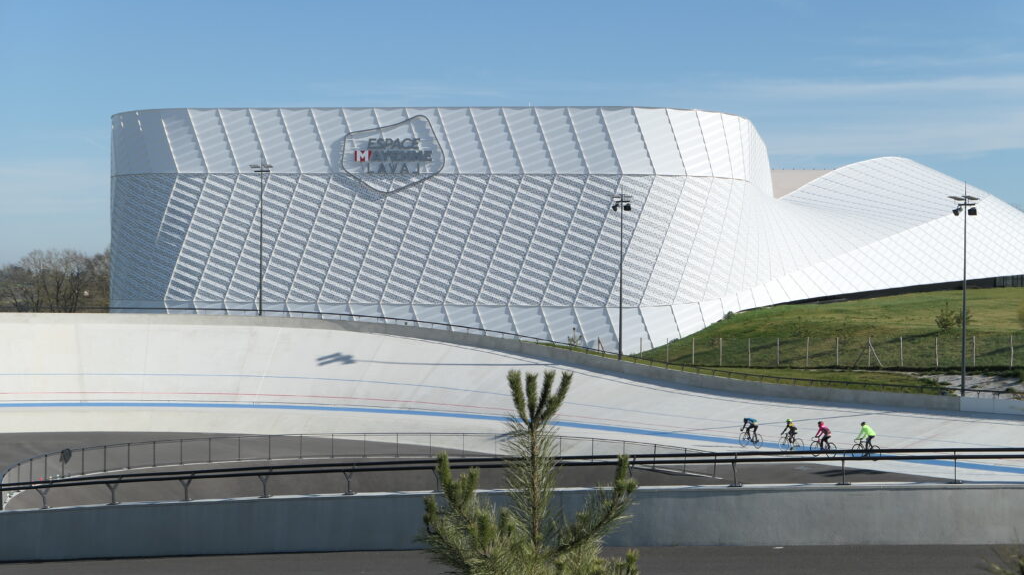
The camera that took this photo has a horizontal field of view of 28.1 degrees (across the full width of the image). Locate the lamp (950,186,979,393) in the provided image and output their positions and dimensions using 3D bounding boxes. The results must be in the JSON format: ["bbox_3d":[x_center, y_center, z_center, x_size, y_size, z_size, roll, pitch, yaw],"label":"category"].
[{"bbox_3d":[21.551,0.190,97.500,0.900,10.200,1.400,0,1,-43],"label":"lamp"}]

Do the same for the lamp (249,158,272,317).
[{"bbox_3d":[-15.117,-3.048,123.600,1.400,10.000,0.800,1,1,7],"label":"lamp"}]

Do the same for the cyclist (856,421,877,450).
[{"bbox_3d":[15.647,6.696,90.400,0.500,1.500,0.850,0,1,-43],"label":"cyclist"}]

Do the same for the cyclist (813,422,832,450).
[{"bbox_3d":[13.873,6.709,91.300,0.500,1.500,0.800,0,1,-43],"label":"cyclist"}]

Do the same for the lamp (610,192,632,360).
[{"bbox_3d":[6.100,-0.641,114.200,1.400,9.700,0.800,2,1,42],"label":"lamp"}]

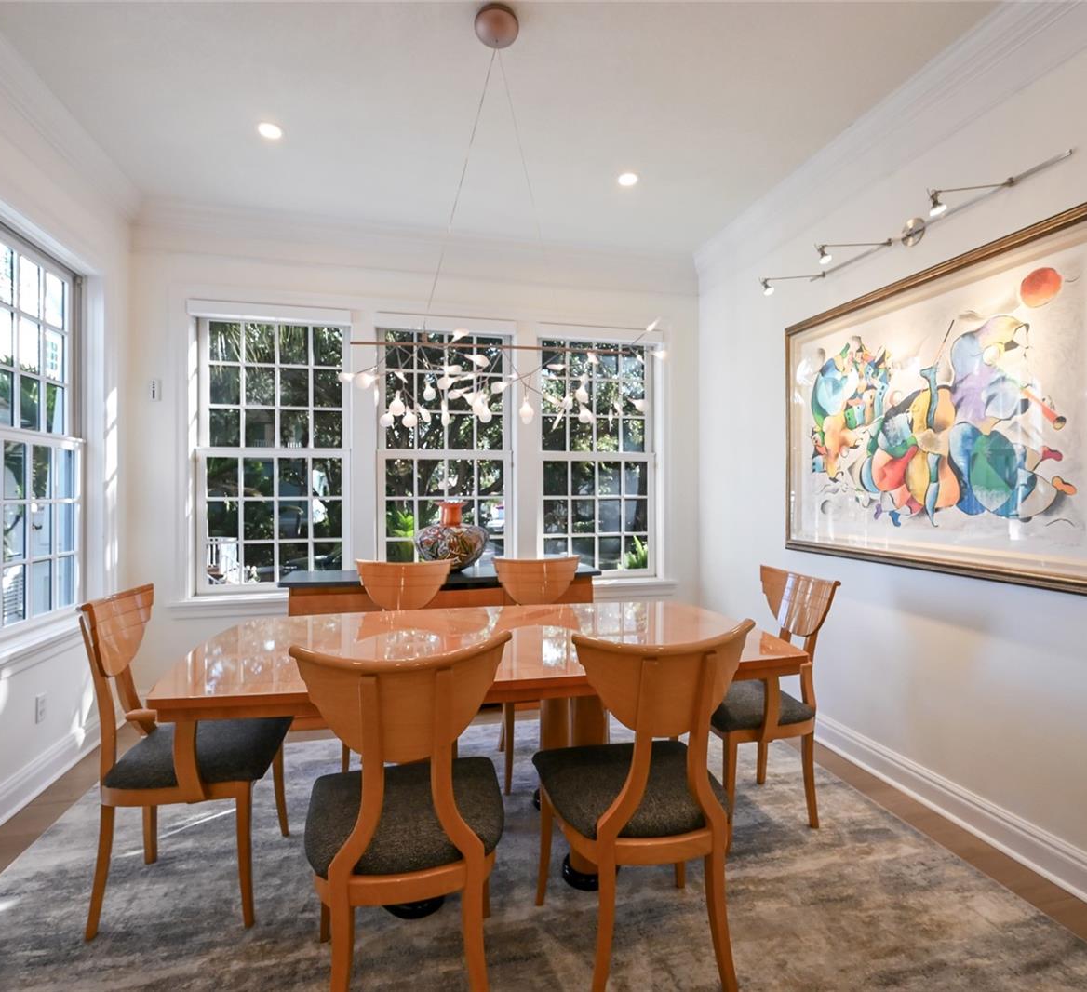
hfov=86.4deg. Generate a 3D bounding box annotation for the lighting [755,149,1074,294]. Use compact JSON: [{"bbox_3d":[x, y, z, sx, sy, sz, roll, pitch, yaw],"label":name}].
[{"bbox_3d":[1.391,-1.063,2.362,0.300,0.147,1.243,0,0,-13],"label":"lighting"}]

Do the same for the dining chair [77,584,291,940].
[{"bbox_3d":[-1.139,0.794,1.869,0.548,0.950,0.542,0,0,-13],"label":"dining chair"}]

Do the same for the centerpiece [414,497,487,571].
[{"bbox_3d":[-0.555,0.241,3.498,0.449,0.433,0.449,0,0,-13],"label":"centerpiece"}]

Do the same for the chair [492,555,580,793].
[{"bbox_3d":[0.009,0.785,2.729,0.497,0.950,0.548,0,0,-13],"label":"chair"}]

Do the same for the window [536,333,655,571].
[{"bbox_3d":[0.383,-0.260,4.081,0.848,1.670,0.115,0,0,-13],"label":"window"}]

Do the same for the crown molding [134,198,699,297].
[{"bbox_3d":[-0.605,-1.563,3.688,3.570,0.261,0.102,0,0,-13],"label":"crown molding"}]

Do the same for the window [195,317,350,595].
[{"bbox_3d":[-1.676,-0.236,3.601,0.867,1.677,0.115,0,0,-13],"label":"window"}]

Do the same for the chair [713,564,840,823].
[{"bbox_3d":[0.786,0.785,2.316,0.548,0.950,0.542,0,0,-13],"label":"chair"}]

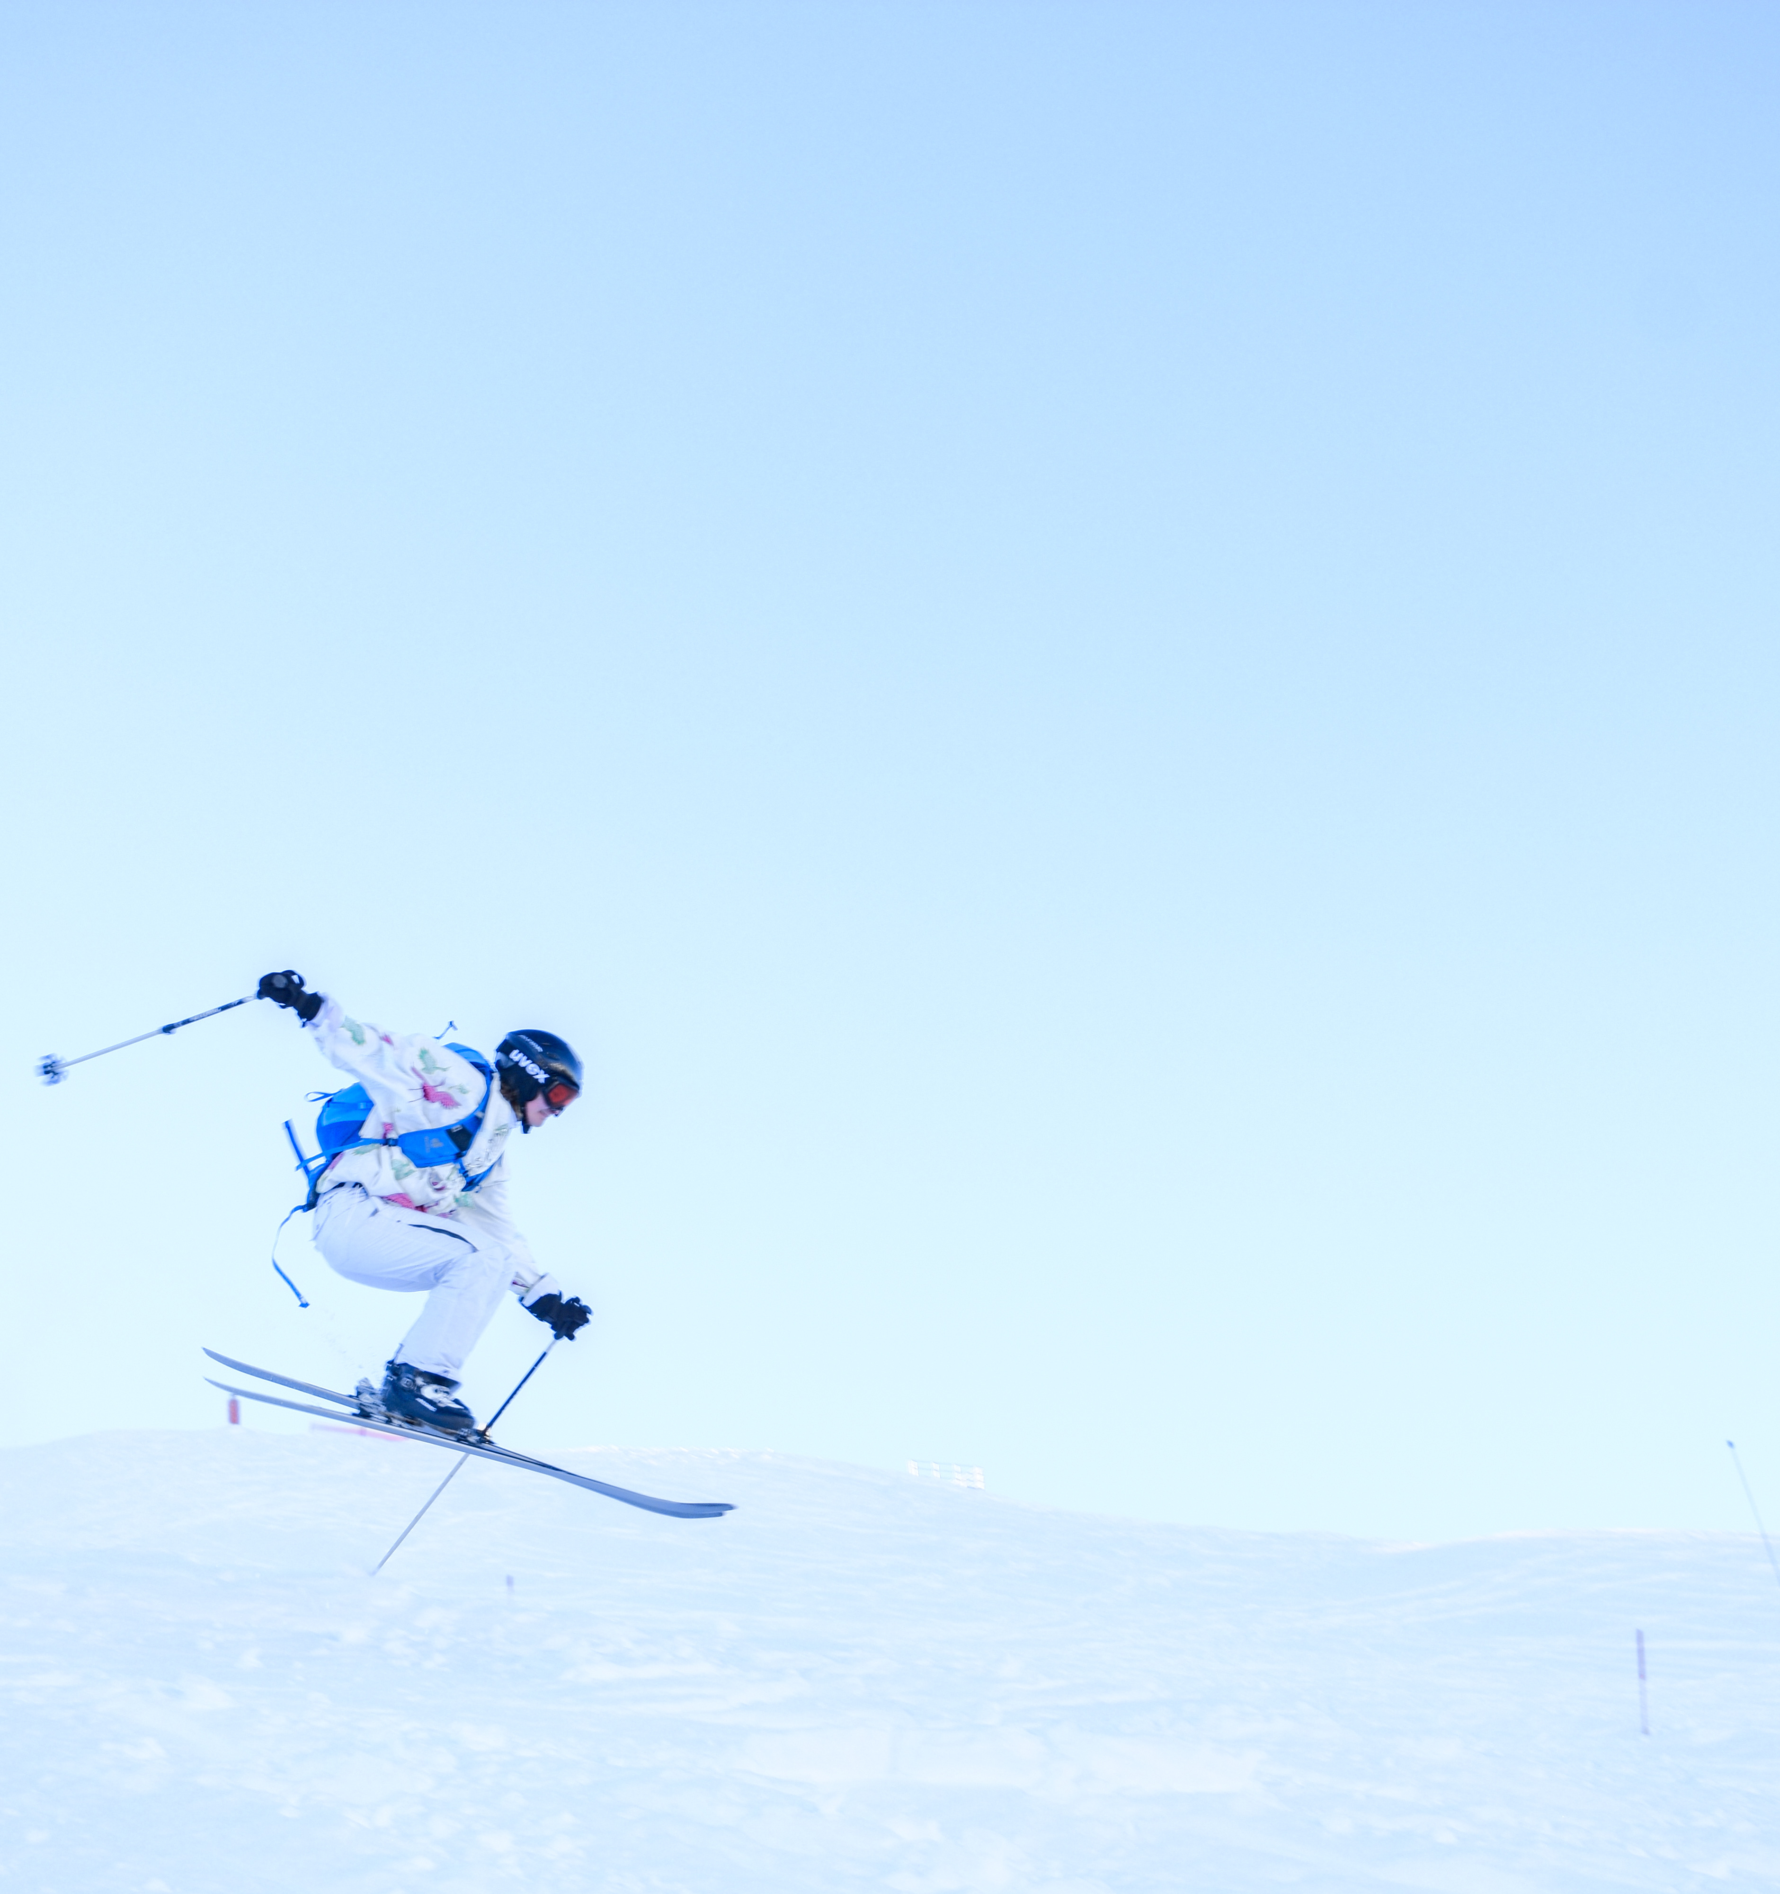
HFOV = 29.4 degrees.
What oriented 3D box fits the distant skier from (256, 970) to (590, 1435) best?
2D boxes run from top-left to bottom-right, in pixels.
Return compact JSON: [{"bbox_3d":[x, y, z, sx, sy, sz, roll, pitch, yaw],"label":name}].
[{"bbox_3d":[-1.425,0.783,10.400,0.970,1.400,0.750,-1,-7,7],"label":"distant skier"}]

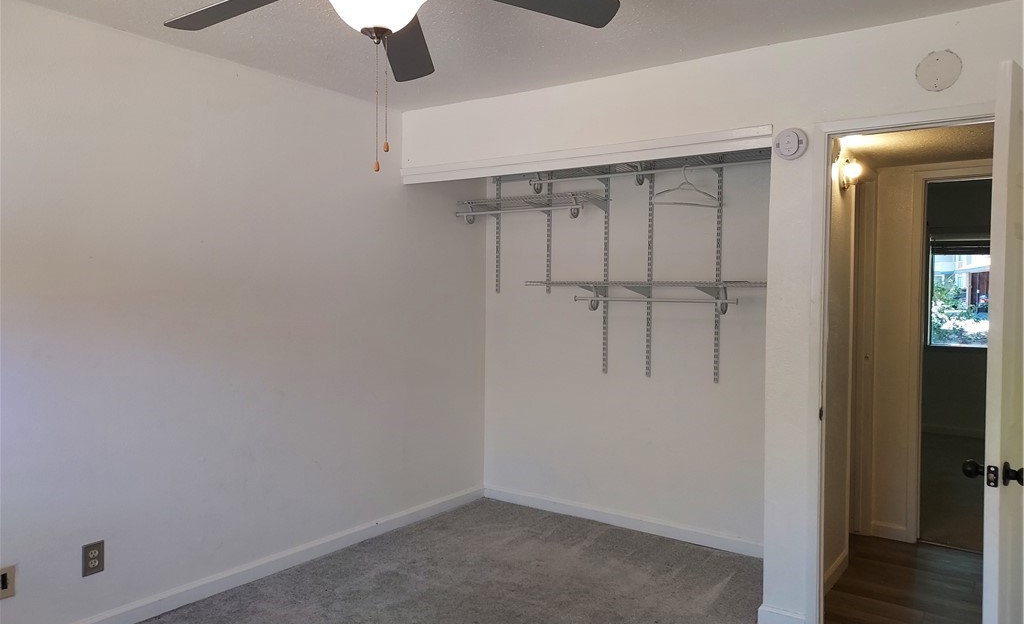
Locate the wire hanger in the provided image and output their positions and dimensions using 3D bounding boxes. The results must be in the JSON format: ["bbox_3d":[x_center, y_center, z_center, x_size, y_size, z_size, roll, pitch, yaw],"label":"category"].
[{"bbox_3d":[0.908,-0.653,3.669,0.410,0.215,0.012,0,2,-21],"label":"wire hanger"}]

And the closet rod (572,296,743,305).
[{"bbox_3d":[0.743,-0.062,3.804,0.946,0.027,0.027,2,2,36],"label":"closet rod"}]

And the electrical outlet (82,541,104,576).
[{"bbox_3d":[-1.666,0.986,2.832,0.010,0.124,0.081,2,2,36],"label":"electrical outlet"}]

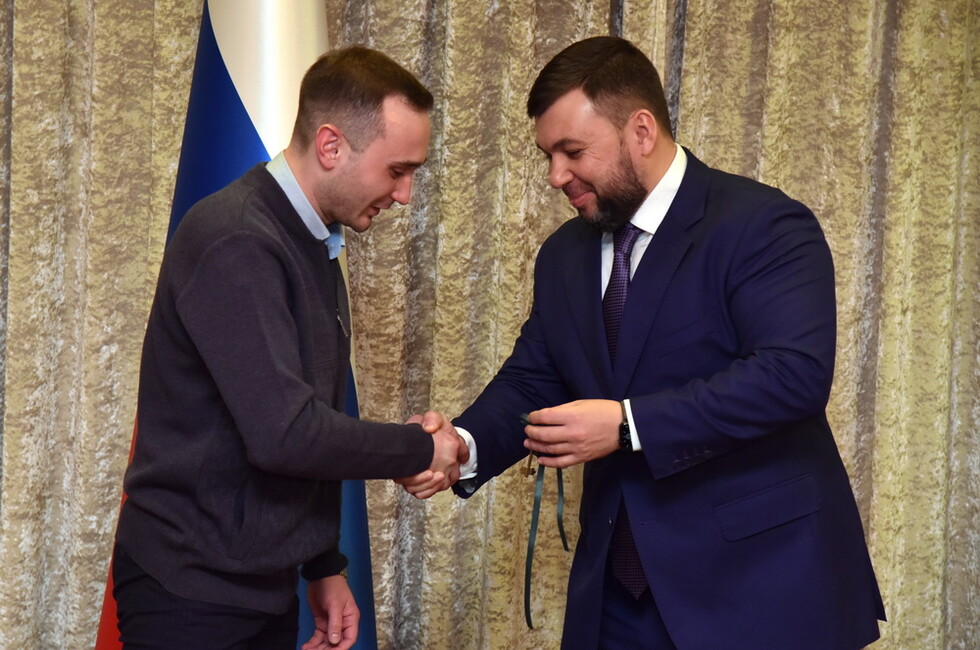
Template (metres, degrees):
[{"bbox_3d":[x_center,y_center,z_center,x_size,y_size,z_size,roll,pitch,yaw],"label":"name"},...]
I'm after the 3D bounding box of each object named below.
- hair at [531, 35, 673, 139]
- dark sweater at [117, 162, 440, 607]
[{"bbox_3d":[0.157,-0.327,3.850,0.205,0.170,0.170,-21,11,-23],"label":"hair"},{"bbox_3d":[-0.313,0.094,3.900,0.450,0.640,0.520,6,3,16],"label":"dark sweater"}]

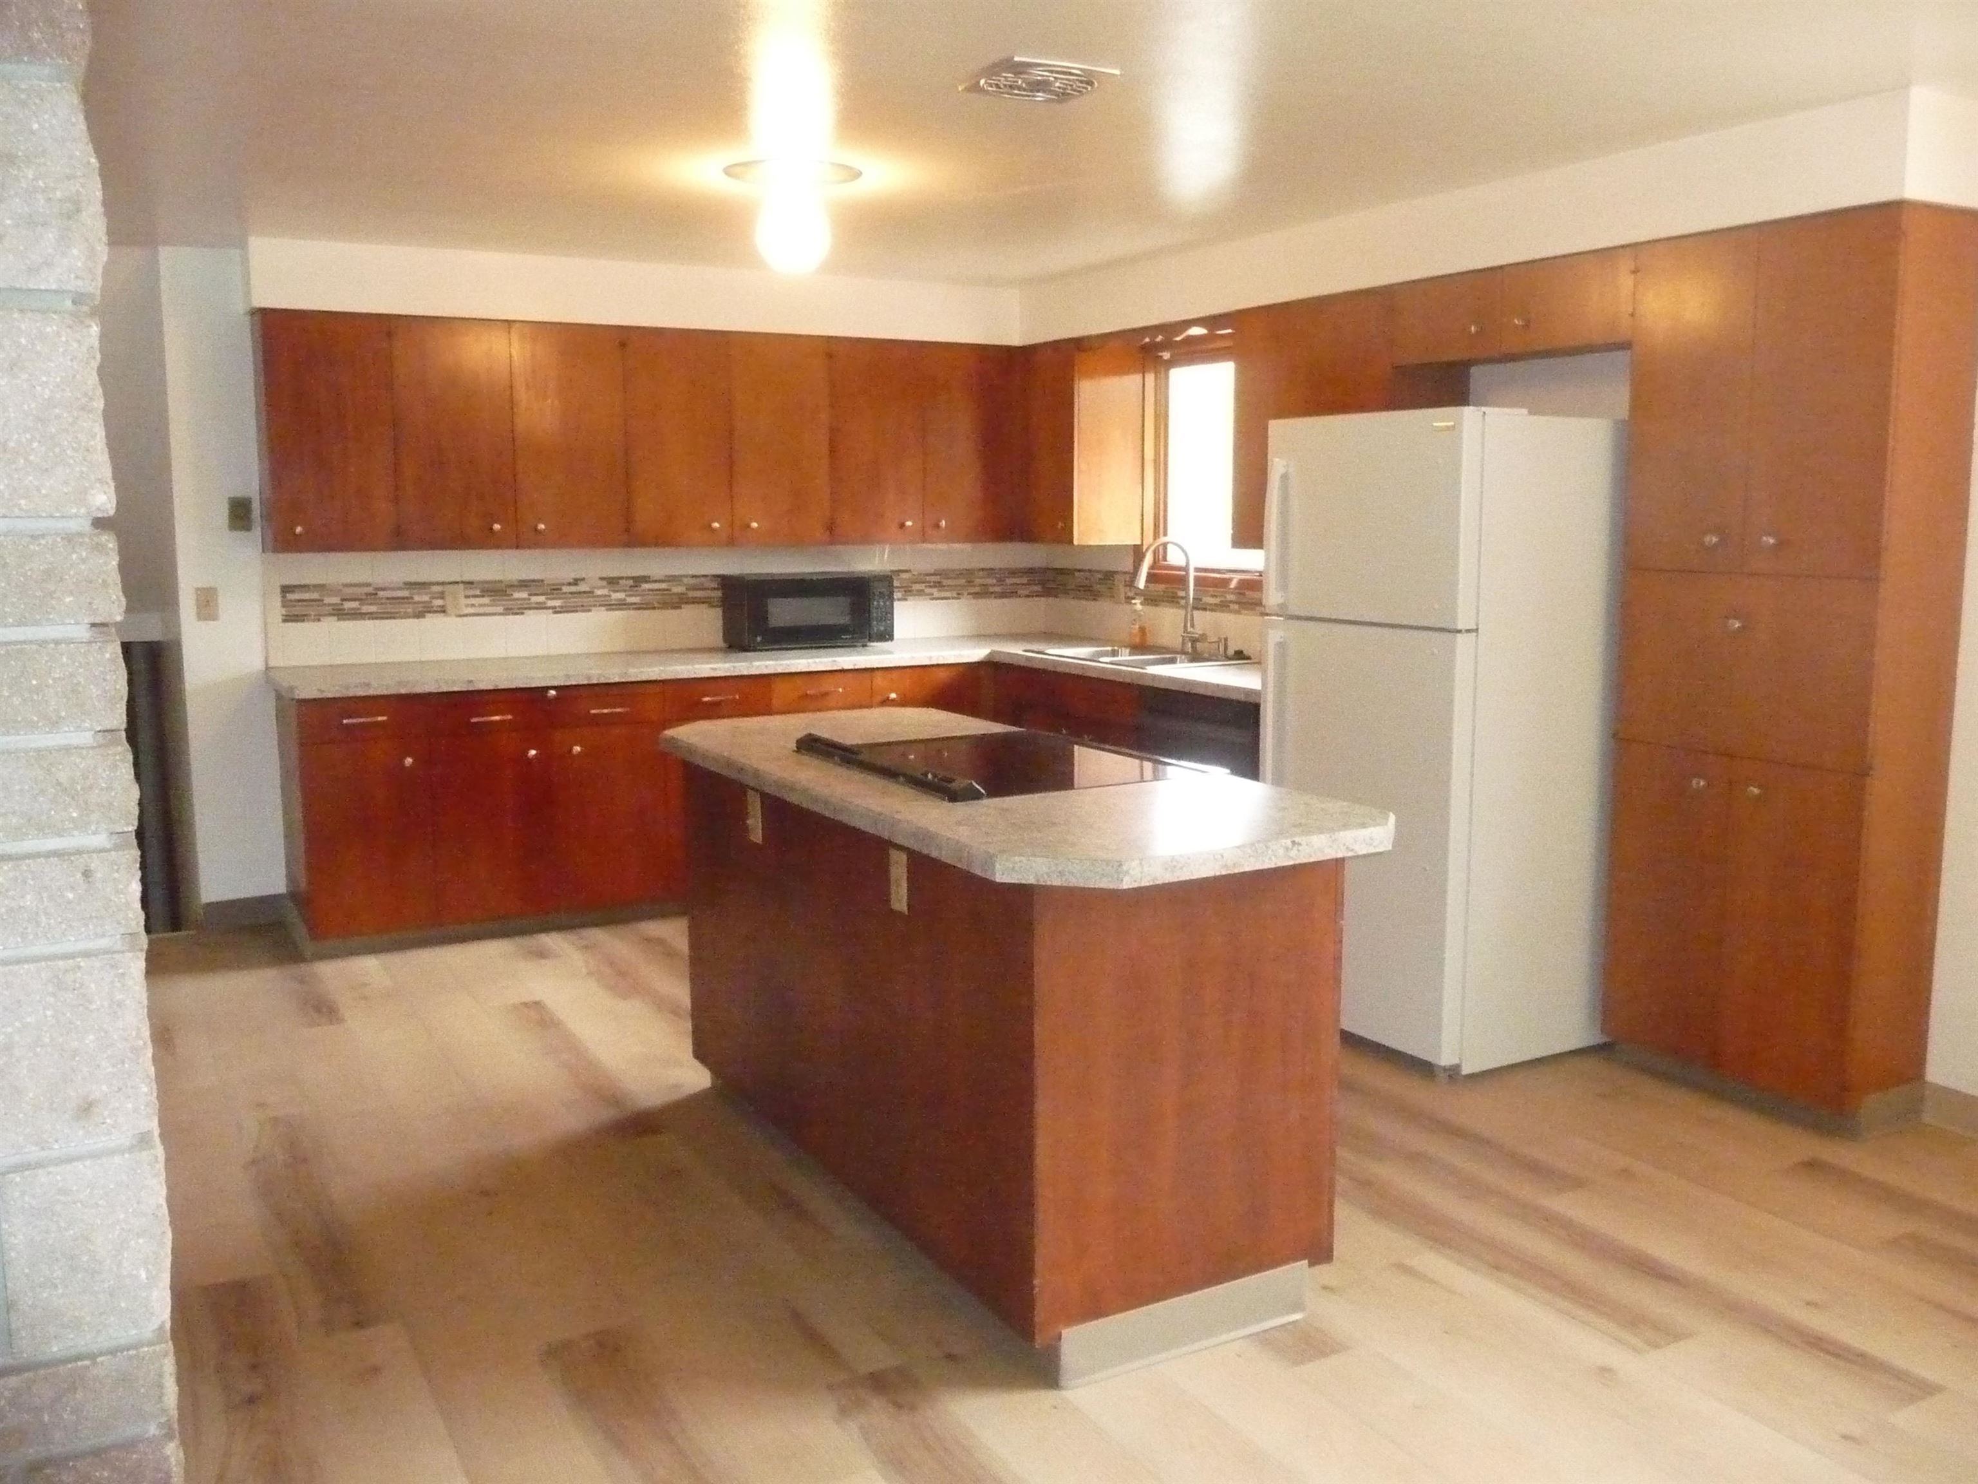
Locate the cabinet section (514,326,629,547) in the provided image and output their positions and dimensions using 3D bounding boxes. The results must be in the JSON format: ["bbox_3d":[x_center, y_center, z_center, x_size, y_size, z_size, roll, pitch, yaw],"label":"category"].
[{"bbox_3d":[-1.521,-1.072,5.658,0.387,0.762,0.307,-5,10,-29],"label":"cabinet section"}]

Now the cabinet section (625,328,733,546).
[{"bbox_3d":[-1.182,-1.101,5.849,0.393,0.762,0.307,-5,10,-29],"label":"cabinet section"}]

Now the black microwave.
[{"bbox_3d":[-0.708,-0.502,6.293,0.590,0.270,0.325,-4,9,-24],"label":"black microwave"}]

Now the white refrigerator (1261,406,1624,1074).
[{"bbox_3d":[1.272,-0.038,4.480,0.745,1.698,0.706,-5,9,-32],"label":"white refrigerator"}]

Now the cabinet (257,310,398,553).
[{"bbox_3d":[-2.203,-1.010,5.309,0.384,0.756,0.335,-5,9,-30],"label":"cabinet"}]

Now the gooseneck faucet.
[{"bbox_3d":[0.689,-0.535,5.889,0.280,0.435,0.140,-5,9,-30],"label":"gooseneck faucet"}]

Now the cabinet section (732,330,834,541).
[{"bbox_3d":[-0.842,-1.129,6.041,0.390,0.762,0.307,-5,10,-29],"label":"cabinet section"}]

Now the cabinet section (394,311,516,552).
[{"bbox_3d":[-1.857,-1.044,5.469,0.387,0.762,0.307,-5,10,-29],"label":"cabinet section"}]

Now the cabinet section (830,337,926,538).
[{"bbox_3d":[-0.500,-1.158,6.234,0.396,0.762,0.307,-5,10,-29],"label":"cabinet section"}]

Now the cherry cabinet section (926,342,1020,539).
[{"bbox_3d":[-0.141,-1.188,6.436,0.430,0.762,0.307,-5,10,-29],"label":"cherry cabinet section"}]

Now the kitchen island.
[{"bbox_3d":[-0.047,0.505,3.381,0.792,0.942,1.899,-5,9,-29],"label":"kitchen island"}]

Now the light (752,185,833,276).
[{"bbox_3d":[-0.501,-1.322,4.103,0.200,0.240,0.200,0,8,0],"label":"light"}]

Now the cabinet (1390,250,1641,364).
[{"bbox_3d":[1.530,-1.167,4.396,0.330,0.228,0.833,-5,9,-30],"label":"cabinet"}]

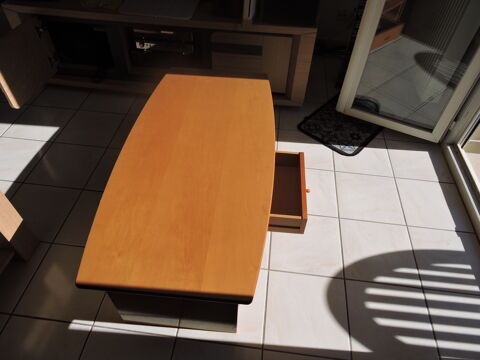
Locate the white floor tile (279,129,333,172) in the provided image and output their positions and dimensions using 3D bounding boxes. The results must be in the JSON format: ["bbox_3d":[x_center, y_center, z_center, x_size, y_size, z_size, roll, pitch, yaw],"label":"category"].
[{"bbox_3d":[0.395,-0.191,2.056,0.334,0.010,0.334,6,47,3],"label":"white floor tile"}]

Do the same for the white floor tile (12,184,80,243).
[{"bbox_3d":[-1.026,0.160,1.678,0.334,0.010,0.334,6,47,3],"label":"white floor tile"}]

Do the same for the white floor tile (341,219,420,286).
[{"bbox_3d":[0.652,0.337,1.580,0.334,0.010,0.334,6,47,3],"label":"white floor tile"}]

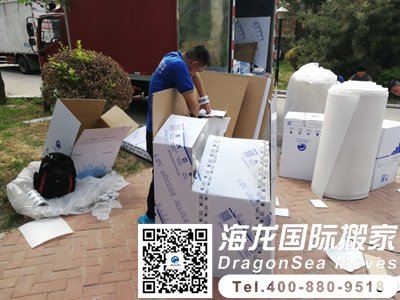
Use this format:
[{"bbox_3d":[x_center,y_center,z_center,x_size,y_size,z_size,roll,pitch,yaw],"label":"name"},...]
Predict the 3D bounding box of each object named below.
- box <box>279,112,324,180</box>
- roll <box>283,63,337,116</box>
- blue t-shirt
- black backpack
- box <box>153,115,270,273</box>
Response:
[{"bbox_3d":[1.307,-0.073,3.980,0.470,0.710,0.550,6,16,16],"label":"box"},{"bbox_3d":[1.542,-0.512,4.442,0.680,1.310,0.680,1,16,0],"label":"roll"},{"bbox_3d":[-0.274,-0.465,2.551,0.360,0.680,0.460,12,12,-25],"label":"blue t-shirt"},{"bbox_3d":[-1.413,0.241,3.067,0.340,0.430,0.220,-6,10,-31],"label":"black backpack"},{"bbox_3d":[0.193,0.271,2.466,0.750,0.940,1.040,4,21,11],"label":"box"}]

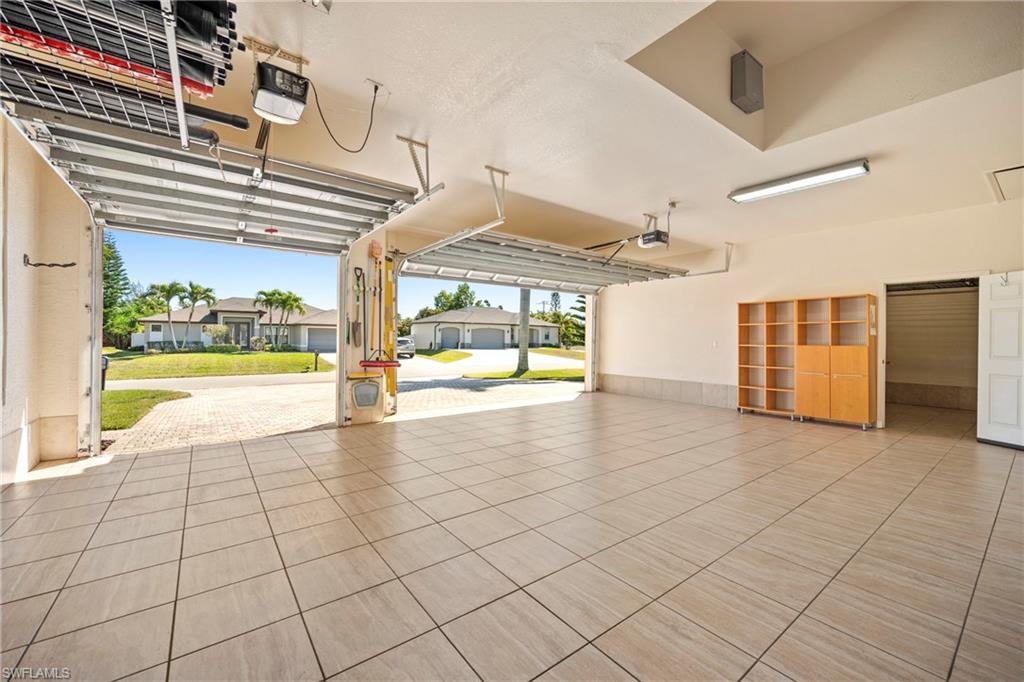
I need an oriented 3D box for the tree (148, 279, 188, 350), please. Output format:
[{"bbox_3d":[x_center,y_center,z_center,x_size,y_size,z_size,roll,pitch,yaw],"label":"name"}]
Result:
[{"bbox_3d":[-24.918,-1.717,28.802,2.440,5.020,2.440,0,0,-37],"label":"tree"}]

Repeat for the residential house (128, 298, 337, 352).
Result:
[{"bbox_3d":[-24.105,-1.653,39.275,17.400,5.420,13.200,0,0,-37],"label":"residential house"}]

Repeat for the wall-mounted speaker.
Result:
[{"bbox_3d":[2.006,-2.187,3.386,0.300,0.368,0.115,0,0,-37],"label":"wall-mounted speaker"}]

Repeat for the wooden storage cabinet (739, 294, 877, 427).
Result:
[{"bbox_3d":[4.556,0.303,6.289,0.380,1.888,1.726,0,0,-37],"label":"wooden storage cabinet"}]

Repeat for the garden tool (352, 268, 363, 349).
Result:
[{"bbox_3d":[-2.201,-0.481,5.741,0.140,1.155,0.100,0,0,-37],"label":"garden tool"}]

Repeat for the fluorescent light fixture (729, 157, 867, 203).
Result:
[{"bbox_3d":[3.098,-1.725,4.354,0.300,0.075,1.230,0,0,-41],"label":"fluorescent light fixture"}]

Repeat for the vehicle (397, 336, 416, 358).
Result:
[{"bbox_3d":[-9.658,0.555,32.202,1.850,1.620,4.600,0,0,-37],"label":"vehicle"}]

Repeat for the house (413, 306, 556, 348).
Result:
[{"bbox_3d":[-4.457,-1.782,54.330,19.300,5.630,12.300,0,0,-37],"label":"house"}]

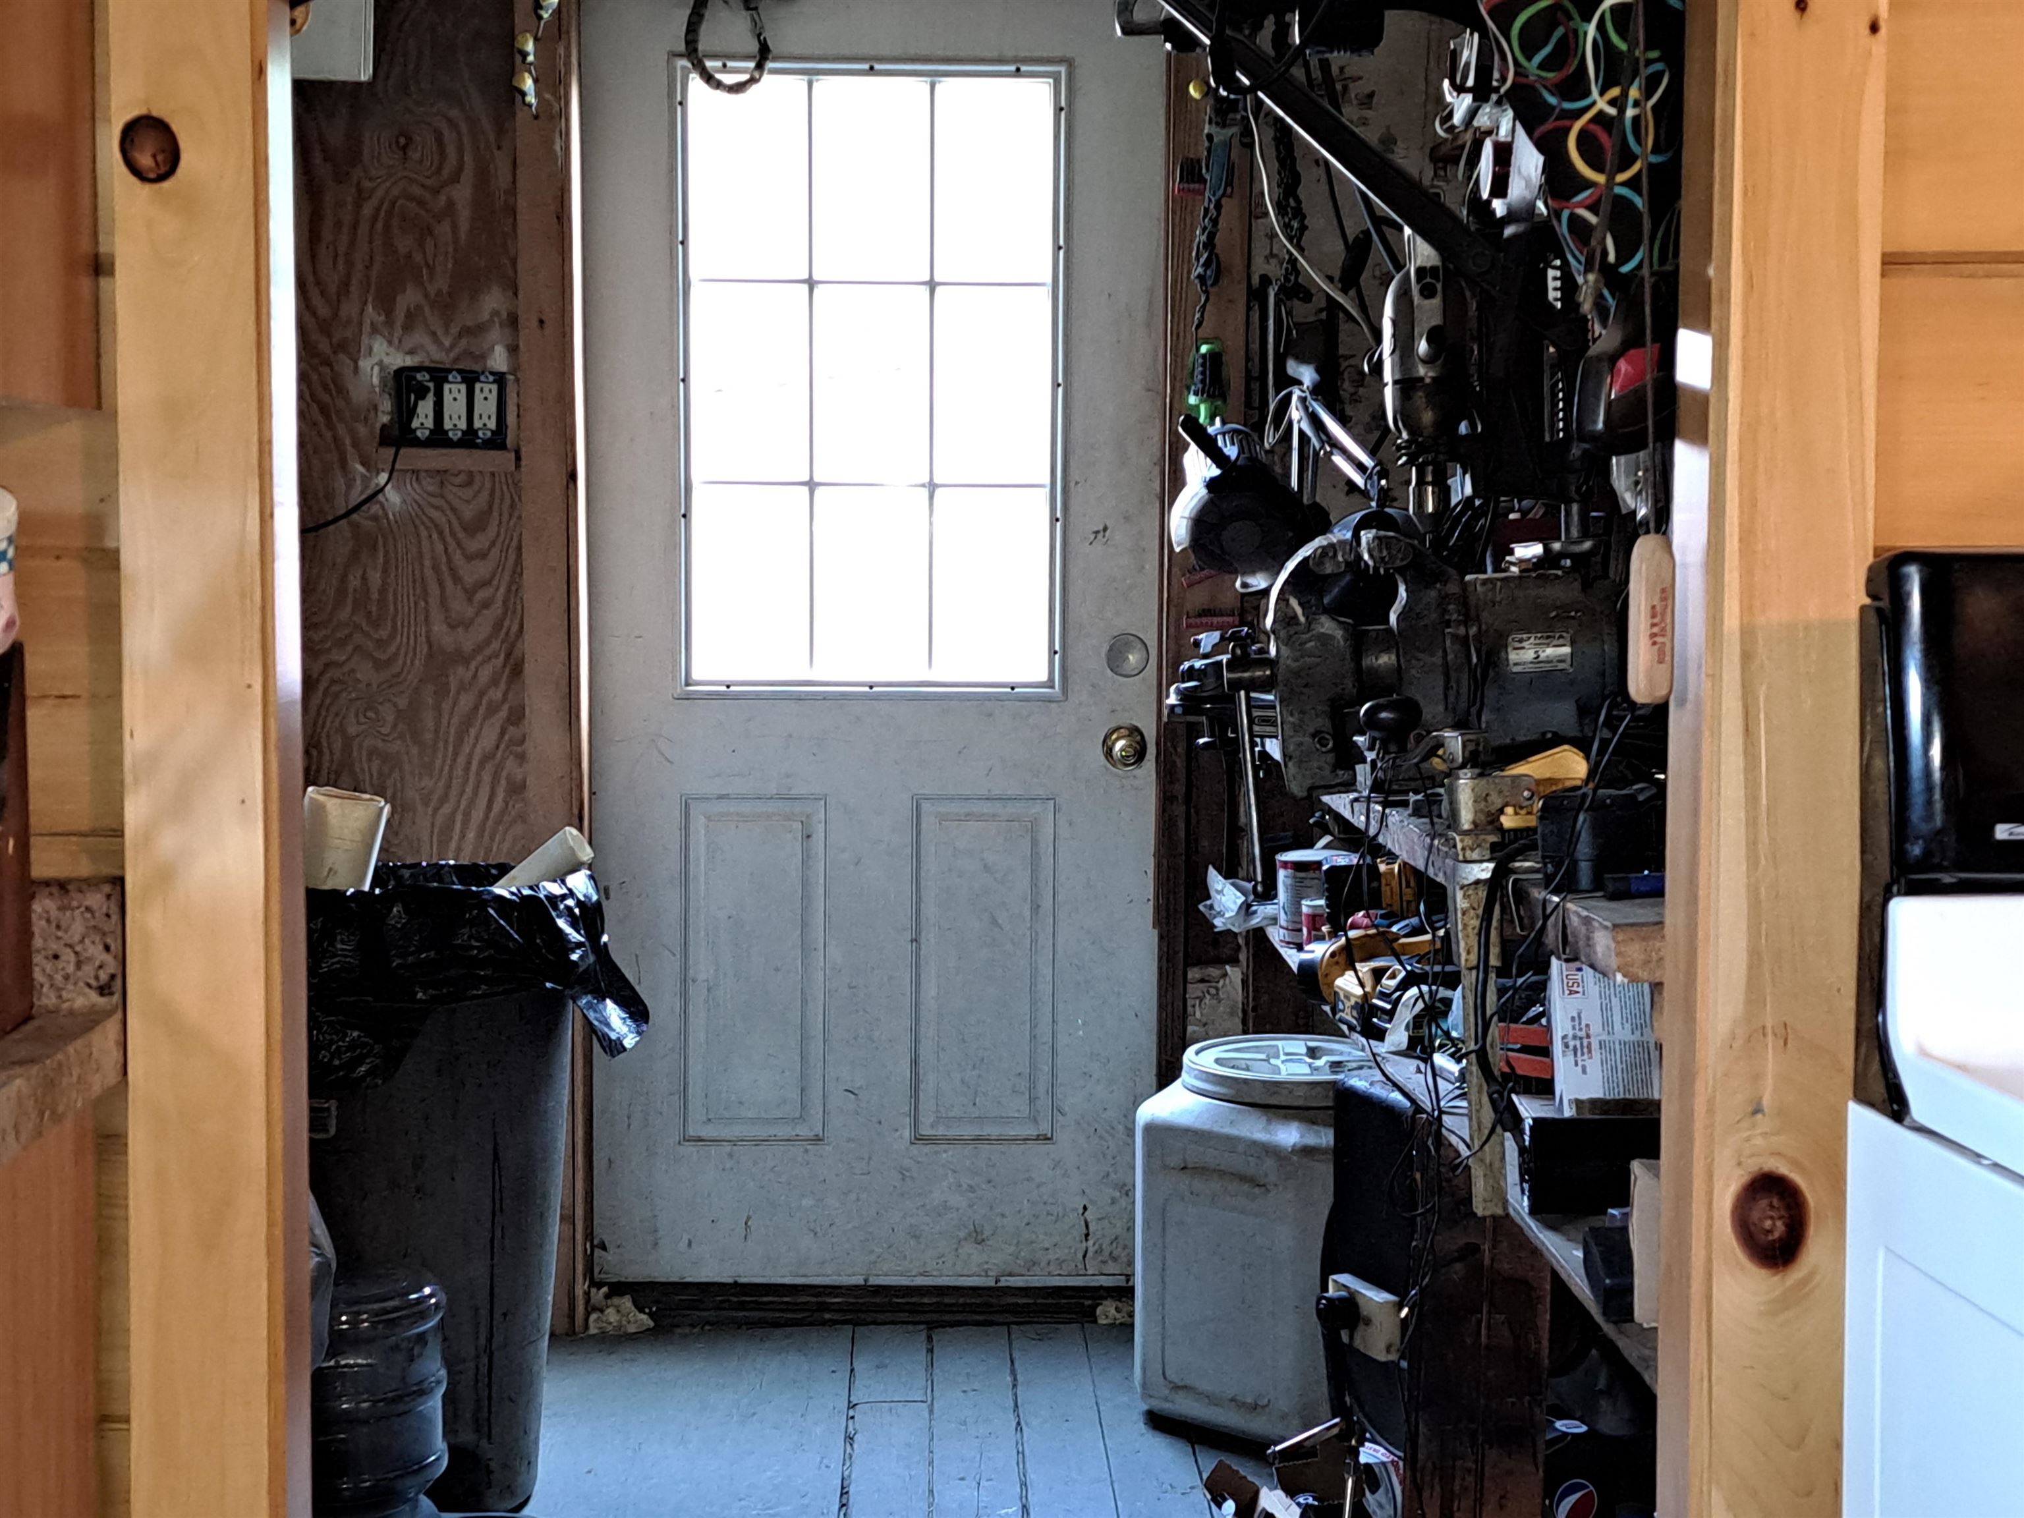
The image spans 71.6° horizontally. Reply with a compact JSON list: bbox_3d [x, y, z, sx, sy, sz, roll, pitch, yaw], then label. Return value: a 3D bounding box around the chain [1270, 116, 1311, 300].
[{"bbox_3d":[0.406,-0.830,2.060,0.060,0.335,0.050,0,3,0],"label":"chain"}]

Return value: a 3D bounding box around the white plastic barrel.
[{"bbox_3d":[0.377,0.655,1.975,0.345,0.475,0.345,1,3,26],"label":"white plastic barrel"}]

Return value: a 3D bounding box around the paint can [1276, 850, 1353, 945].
[{"bbox_3d":[0.421,0.196,1.950,0.110,0.121,0.110,1,3,11],"label":"paint can"}]

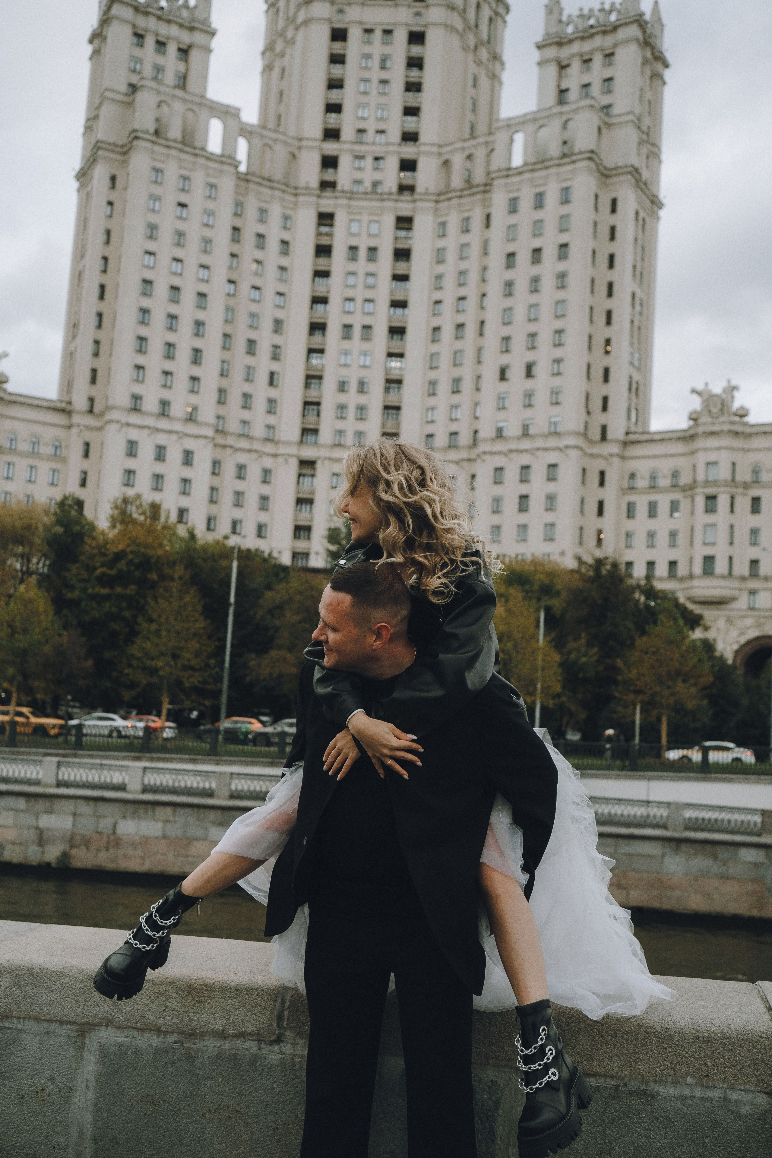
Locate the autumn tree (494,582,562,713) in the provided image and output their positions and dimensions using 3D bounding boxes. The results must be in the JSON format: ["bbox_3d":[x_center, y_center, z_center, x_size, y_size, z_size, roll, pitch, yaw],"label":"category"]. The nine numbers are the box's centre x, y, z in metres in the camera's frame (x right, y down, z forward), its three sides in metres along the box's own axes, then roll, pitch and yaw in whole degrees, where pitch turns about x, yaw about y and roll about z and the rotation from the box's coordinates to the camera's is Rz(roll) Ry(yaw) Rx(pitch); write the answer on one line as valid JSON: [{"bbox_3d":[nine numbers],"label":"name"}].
[{"bbox_3d":[6.425,4.552,57.500,4.800,8.856,4.800,3,-6,9],"label":"autumn tree"}]

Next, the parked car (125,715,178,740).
[{"bbox_3d":[-15.413,9.395,71.575,4.400,1.470,1.750,3,-6,10],"label":"parked car"}]

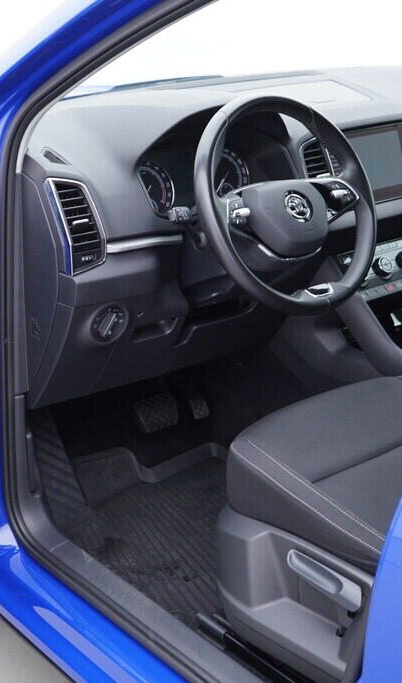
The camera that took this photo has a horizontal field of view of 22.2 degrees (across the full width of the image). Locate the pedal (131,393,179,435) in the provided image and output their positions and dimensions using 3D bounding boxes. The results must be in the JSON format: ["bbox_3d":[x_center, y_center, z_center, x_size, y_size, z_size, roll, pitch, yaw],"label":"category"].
[{"bbox_3d":[-0.093,0.150,2.159,0.083,0.070,0.035,-17,-12,-37],"label":"pedal"}]

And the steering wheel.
[{"bbox_3d":[0.138,-0.221,1.664,0.370,0.370,0.100,-17,-2,-37],"label":"steering wheel"}]

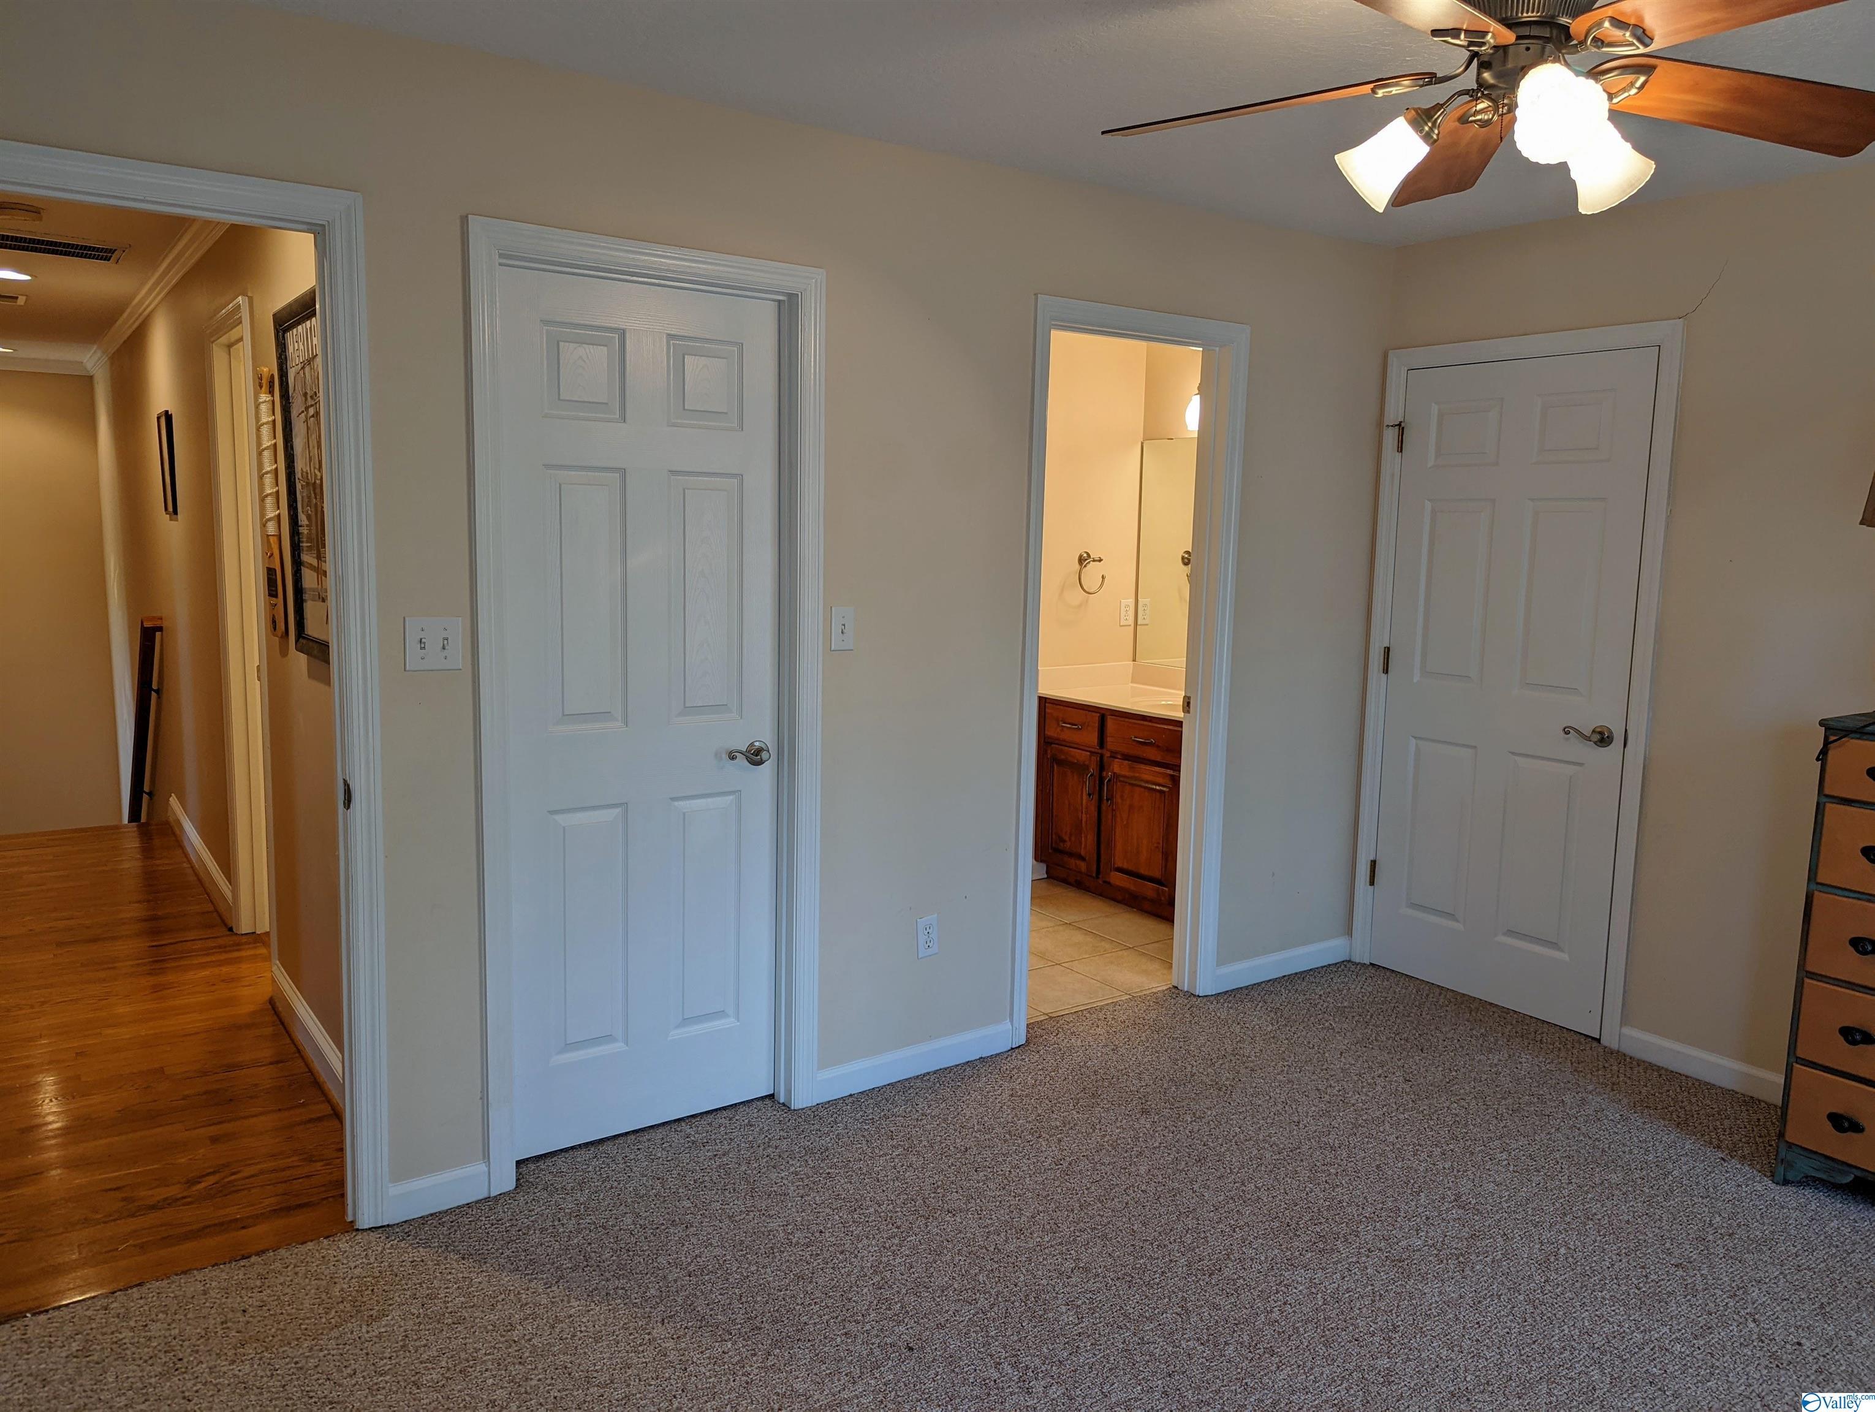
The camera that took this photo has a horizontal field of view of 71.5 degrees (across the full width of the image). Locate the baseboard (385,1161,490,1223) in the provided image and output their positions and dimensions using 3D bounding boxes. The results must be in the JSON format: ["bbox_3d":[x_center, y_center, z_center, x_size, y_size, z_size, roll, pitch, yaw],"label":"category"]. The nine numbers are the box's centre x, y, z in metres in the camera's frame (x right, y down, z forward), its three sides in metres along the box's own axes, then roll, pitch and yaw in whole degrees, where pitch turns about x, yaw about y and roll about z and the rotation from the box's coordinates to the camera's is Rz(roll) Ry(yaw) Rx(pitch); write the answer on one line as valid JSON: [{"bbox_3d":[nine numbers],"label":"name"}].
[{"bbox_3d":[-1.092,1.056,2.856,0.212,0.084,0.016,-4,9,-36],"label":"baseboard"}]

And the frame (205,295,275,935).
[{"bbox_3d":[-2.201,-0.179,4.210,0.110,2.110,0.745,-4,9,-36],"label":"frame"}]

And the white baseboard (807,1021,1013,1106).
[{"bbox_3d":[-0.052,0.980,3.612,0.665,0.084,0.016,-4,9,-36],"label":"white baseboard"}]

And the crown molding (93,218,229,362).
[{"bbox_3d":[-3.419,-1.734,5.605,0.070,0.082,5.800,-4,9,-36],"label":"crown molding"}]

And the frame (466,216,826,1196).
[{"bbox_3d":[-0.669,0.016,3.076,0.845,2.110,0.120,-4,9,-36],"label":"frame"}]

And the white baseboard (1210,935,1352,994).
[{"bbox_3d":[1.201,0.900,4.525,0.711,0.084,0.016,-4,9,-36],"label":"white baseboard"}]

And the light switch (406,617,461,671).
[{"bbox_3d":[-1.048,-0.128,2.713,0.114,0.114,0.014,-4,9,-36],"label":"light switch"}]

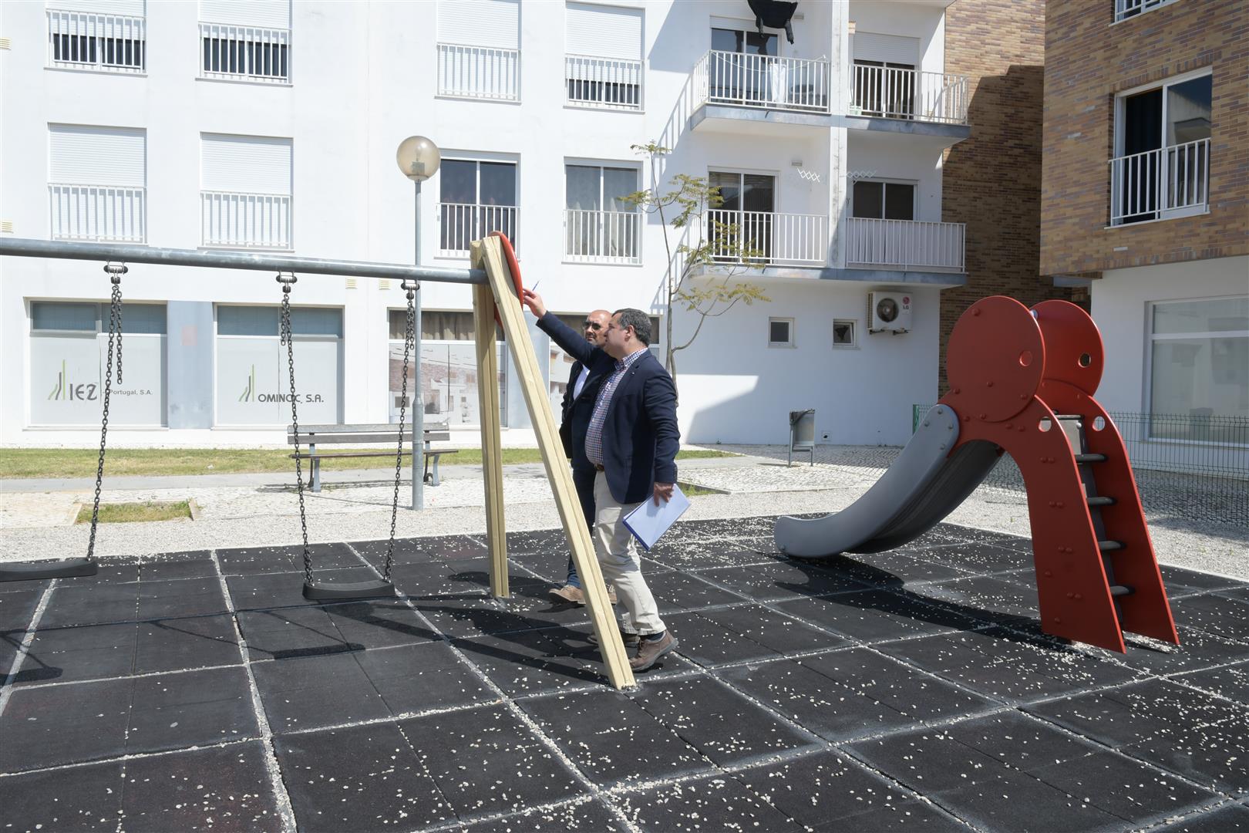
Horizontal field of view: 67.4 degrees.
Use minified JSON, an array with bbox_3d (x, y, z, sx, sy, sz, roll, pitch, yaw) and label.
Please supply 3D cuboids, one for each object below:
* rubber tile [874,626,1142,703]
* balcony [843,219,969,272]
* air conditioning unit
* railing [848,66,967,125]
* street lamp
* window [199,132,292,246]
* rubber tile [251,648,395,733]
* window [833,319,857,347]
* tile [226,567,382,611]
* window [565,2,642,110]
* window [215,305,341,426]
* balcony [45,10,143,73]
[{"bbox_3d":[1.939,1.271,4.806,0.965,0.040,0.955,-1,4,-26],"label":"rubber tile"},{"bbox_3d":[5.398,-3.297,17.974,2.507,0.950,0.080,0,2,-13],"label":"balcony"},{"bbox_3d":[5.411,-2.118,19.162,0.869,0.785,0.320,0,3,-13],"label":"air conditioning unit"},{"bbox_3d":[5.408,-6.192,18.467,2.558,0.952,0.870,0,1,-13],"label":"railing"},{"bbox_3d":[-2.097,-0.933,9.554,0.440,3.780,0.440,1,3,0],"label":"street lamp"},{"bbox_3d":[-6.535,-3.885,16.189,1.489,1.920,0.180,0,2,-13],"label":"window"},{"bbox_3d":[-1.405,1.252,4.256,0.490,0.042,0.980,-1,3,-26],"label":"rubber tile"},{"bbox_3d":[4.410,-1.666,18.750,0.519,0.556,0.120,0,2,-13],"label":"window"},{"bbox_3d":[-2.051,1.143,6.146,0.990,0.040,0.983,-1,4,-26],"label":"tile"},{"bbox_3d":[-0.381,-6.846,17.921,1.528,1.987,0.190,0,3,-13],"label":"window"},{"bbox_3d":[-6.061,-0.897,16.388,2.083,2.099,0.150,0,2,-13],"label":"window"},{"bbox_3d":[-8.965,-6.348,15.919,1.524,0.987,0.070,0,3,-13],"label":"balcony"}]

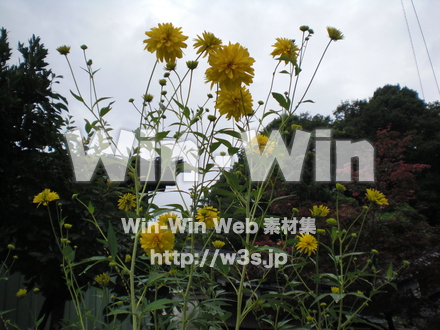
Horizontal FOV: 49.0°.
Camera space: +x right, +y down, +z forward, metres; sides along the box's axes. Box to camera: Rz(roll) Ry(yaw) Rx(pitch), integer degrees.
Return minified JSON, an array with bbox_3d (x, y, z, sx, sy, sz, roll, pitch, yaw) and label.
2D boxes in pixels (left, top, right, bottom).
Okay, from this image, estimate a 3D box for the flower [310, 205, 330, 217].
[{"bbox_3d":[0.302,0.137,1.450,0.060,0.038,0.058,-7,-18,11],"label":"flower"}]

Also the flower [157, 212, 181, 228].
[{"bbox_3d":[-0.139,0.152,1.300,0.065,0.046,0.062,-1,-18,-6],"label":"flower"}]

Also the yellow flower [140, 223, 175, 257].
[{"bbox_3d":[-0.149,0.179,1.150,0.080,0.080,0.055,-1,-18,-7],"label":"yellow flower"}]

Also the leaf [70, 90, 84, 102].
[{"bbox_3d":[-0.310,-0.149,1.050,0.038,0.007,0.014,42,-21,-5],"label":"leaf"}]

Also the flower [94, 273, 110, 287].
[{"bbox_3d":[-0.304,0.296,1.250,0.040,0.034,0.040,-1,-16,-6],"label":"flower"}]

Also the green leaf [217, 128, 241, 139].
[{"bbox_3d":[0.023,-0.075,1.150,0.062,0.024,0.035,-3,-18,1],"label":"green leaf"}]

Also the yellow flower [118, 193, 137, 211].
[{"bbox_3d":[-0.220,0.087,1.150,0.042,0.042,0.032,0,-16,-9],"label":"yellow flower"}]

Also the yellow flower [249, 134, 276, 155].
[{"bbox_3d":[0.107,-0.051,1.220,0.070,0.052,0.060,-5,-18,5],"label":"yellow flower"}]

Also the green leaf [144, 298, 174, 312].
[{"bbox_3d":[-0.130,0.305,1.050,0.068,0.028,0.012,9,-51,-8],"label":"green leaf"}]

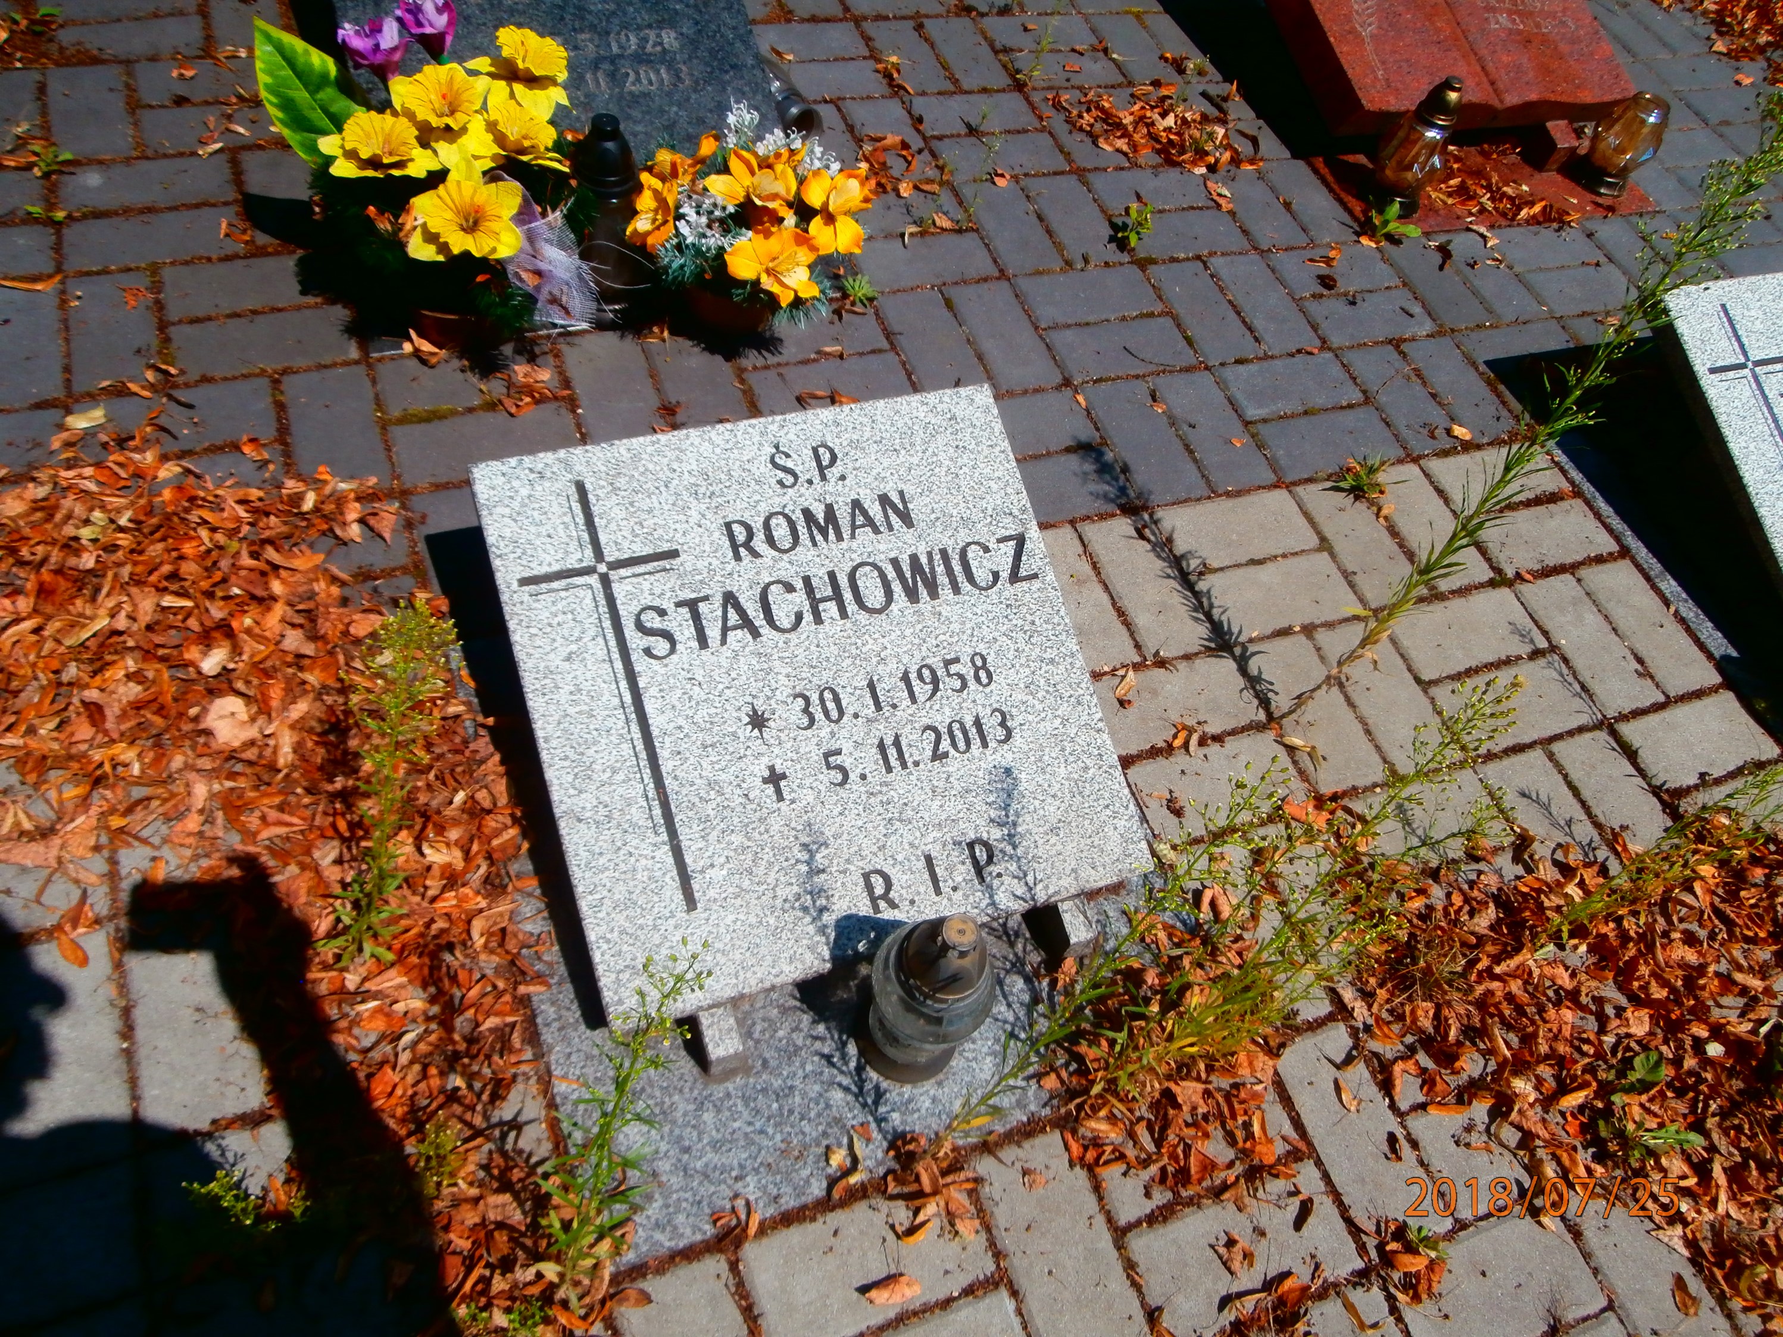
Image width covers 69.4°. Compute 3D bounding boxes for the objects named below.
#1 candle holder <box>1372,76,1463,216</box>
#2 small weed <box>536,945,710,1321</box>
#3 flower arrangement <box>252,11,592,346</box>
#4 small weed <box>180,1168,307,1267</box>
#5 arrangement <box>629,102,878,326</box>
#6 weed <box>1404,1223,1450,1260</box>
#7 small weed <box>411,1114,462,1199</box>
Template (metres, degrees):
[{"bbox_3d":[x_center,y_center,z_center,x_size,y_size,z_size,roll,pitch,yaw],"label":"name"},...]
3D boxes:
[{"bbox_3d":[0.795,-0.771,1.905,0.085,0.192,0.085,-16,55,-14],"label":"candle holder"},{"bbox_3d":[-0.169,0.294,0.769,0.139,0.520,0.107,-12,58,-20],"label":"small weed"},{"bbox_3d":[-0.475,-0.532,1.378,0.309,0.330,0.231,-12,58,-20],"label":"flower arrangement"},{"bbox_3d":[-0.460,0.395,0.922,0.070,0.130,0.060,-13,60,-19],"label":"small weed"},{"bbox_3d":[-0.164,-0.509,1.493,0.282,0.230,0.203,-12,58,-20],"label":"arrangement"},{"bbox_3d":[0.465,0.494,1.112,0.037,0.030,0.032,-13,60,-19],"label":"weed"},{"bbox_3d":[-0.351,0.364,0.984,0.042,0.100,0.047,-13,60,-19],"label":"small weed"}]

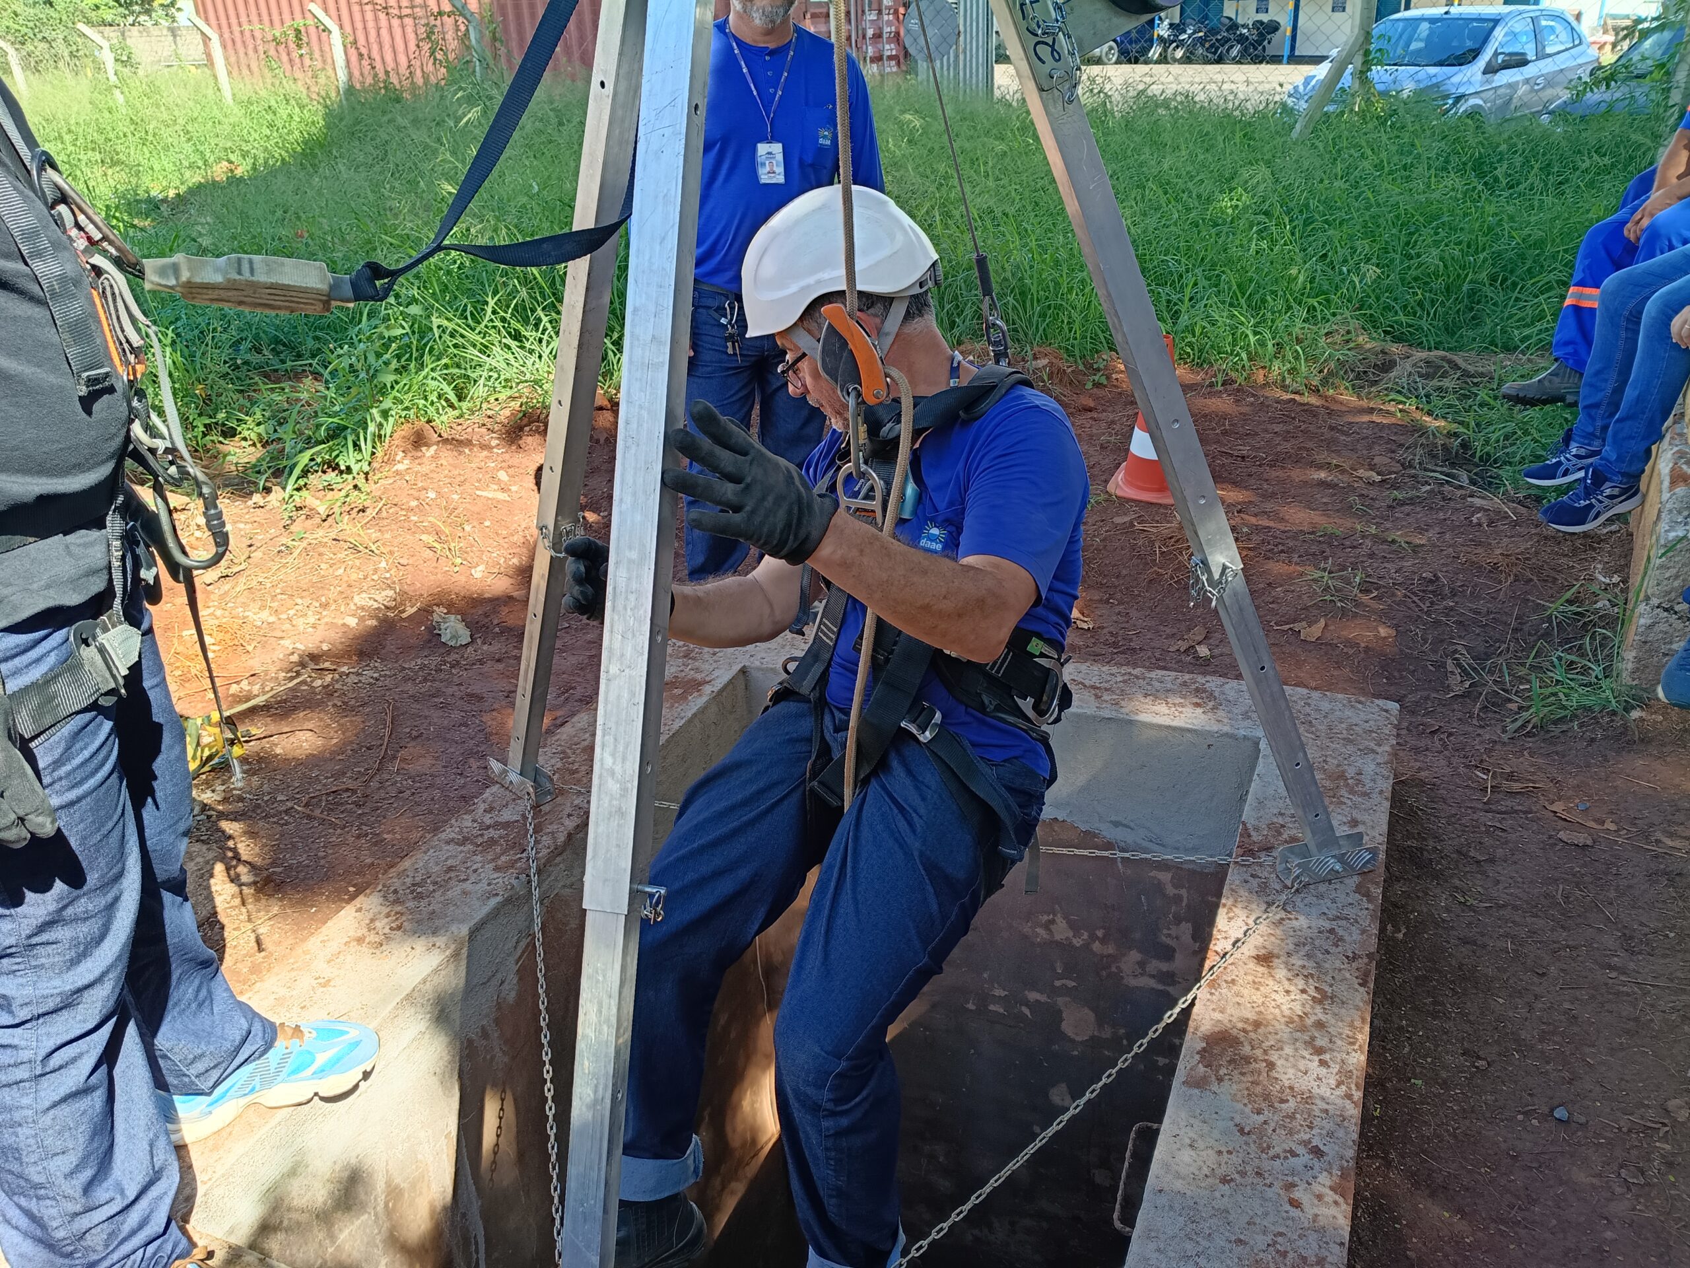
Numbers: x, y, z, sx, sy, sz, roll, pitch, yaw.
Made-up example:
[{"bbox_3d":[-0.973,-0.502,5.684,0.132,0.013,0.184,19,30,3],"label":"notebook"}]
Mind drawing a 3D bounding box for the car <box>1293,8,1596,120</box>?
[{"bbox_3d":[6.156,-5.620,13.028,3.930,1.475,1.740,-23,32,-36],"label":"car"}]

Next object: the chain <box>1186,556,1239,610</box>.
[{"bbox_3d":[0.568,-0.081,1.960,0.075,0.085,0.060,14,30,31],"label":"chain"}]

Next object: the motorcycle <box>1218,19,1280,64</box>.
[{"bbox_3d":[12.835,-18.660,40.000,2.050,1.220,0.760,-15,28,-23],"label":"motorcycle"}]

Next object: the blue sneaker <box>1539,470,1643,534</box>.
[{"bbox_3d":[2.106,-0.370,3.580,0.285,0.120,0.102,-13,26,-2],"label":"blue sneaker"}]

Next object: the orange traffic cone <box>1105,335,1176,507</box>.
[{"bbox_3d":[1.029,-0.715,4.137,0.275,0.505,0.275,16,31,34],"label":"orange traffic cone"}]

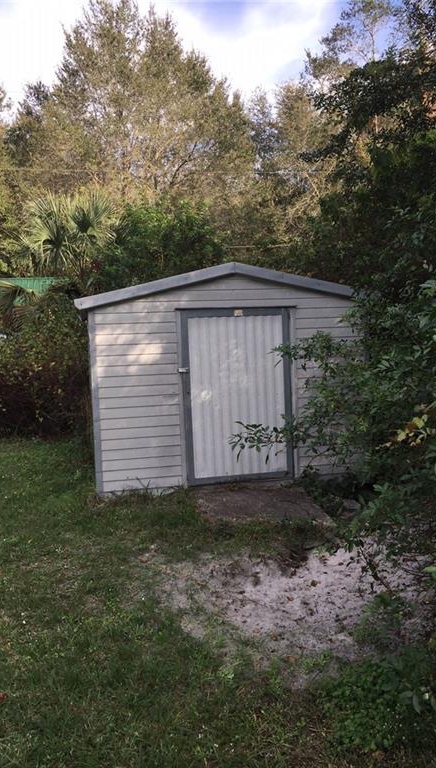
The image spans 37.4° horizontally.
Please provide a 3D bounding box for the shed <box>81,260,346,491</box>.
[{"bbox_3d":[-0.052,-0.178,8.424,3.380,2.403,2.900,-3,3,-11],"label":"shed"}]

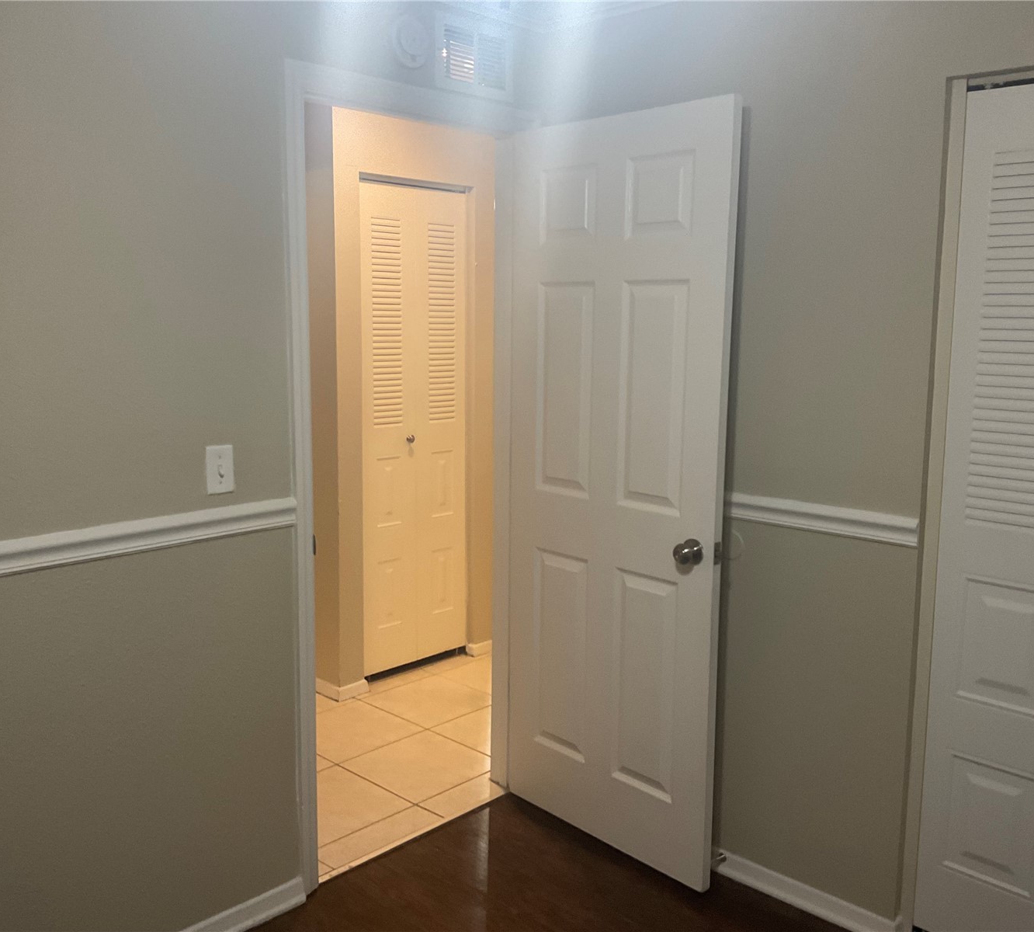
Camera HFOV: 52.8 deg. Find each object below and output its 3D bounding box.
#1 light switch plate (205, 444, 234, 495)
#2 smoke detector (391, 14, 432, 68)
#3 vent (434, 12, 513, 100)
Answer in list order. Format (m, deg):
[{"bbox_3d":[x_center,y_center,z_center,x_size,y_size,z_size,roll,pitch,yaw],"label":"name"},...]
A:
[{"bbox_3d":[-0.698,0.010,2.453,0.015,0.114,0.070,9,12,43],"label":"light switch plate"},{"bbox_3d":[-0.270,-1.108,2.712,0.042,0.136,0.136,9,12,43],"label":"smoke detector"},{"bbox_3d":[-0.117,-1.131,2.891,0.020,0.200,0.297,9,12,43],"label":"vent"}]

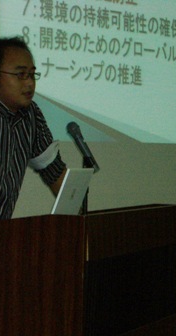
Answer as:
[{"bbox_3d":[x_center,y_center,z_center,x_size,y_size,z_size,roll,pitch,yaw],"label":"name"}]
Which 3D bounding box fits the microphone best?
[{"bbox_3d":[-0.016,-0.077,5.100,0.049,0.220,0.049,-28,-12,0],"label":"microphone"}]

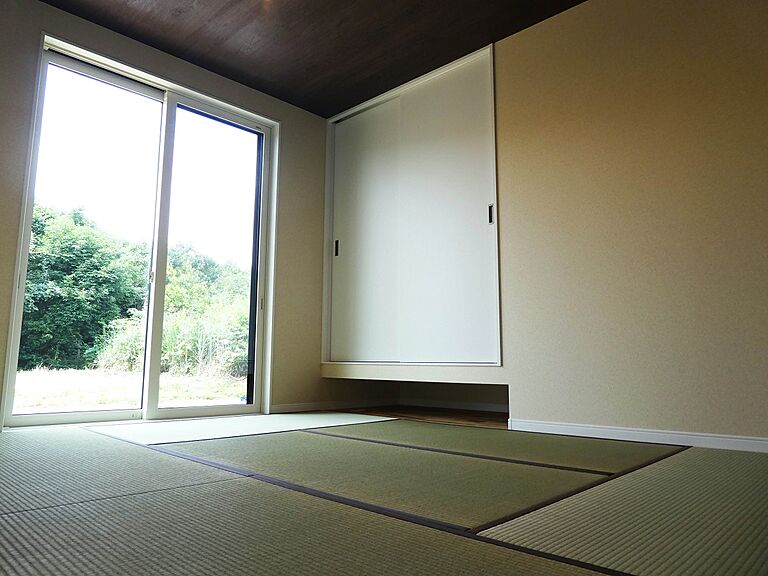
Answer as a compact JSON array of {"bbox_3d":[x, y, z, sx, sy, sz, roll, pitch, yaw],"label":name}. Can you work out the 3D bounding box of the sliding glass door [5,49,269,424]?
[{"bbox_3d":[-1.460,-0.248,3.569,0.100,2.190,1.620,-7,-11,43],"label":"sliding glass door"}]

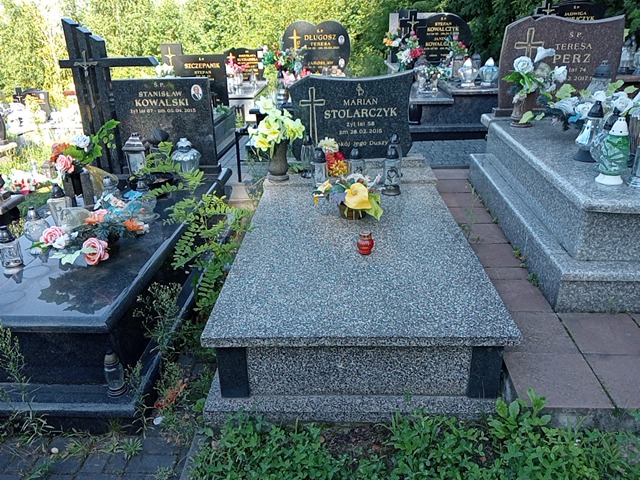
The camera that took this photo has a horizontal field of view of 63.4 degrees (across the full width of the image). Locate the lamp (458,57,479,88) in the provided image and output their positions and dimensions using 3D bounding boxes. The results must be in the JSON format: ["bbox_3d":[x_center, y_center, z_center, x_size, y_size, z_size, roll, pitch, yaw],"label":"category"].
[{"bbox_3d":[1.691,-1.887,5.847,0.211,0.287,0.211,0,24,3],"label":"lamp"}]

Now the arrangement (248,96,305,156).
[{"bbox_3d":[-0.279,-0.722,3.325,0.353,0.370,0.308,-1,24,2],"label":"arrangement"}]

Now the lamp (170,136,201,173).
[{"bbox_3d":[-0.909,-0.554,3.527,0.200,0.274,0.200,-1,24,2],"label":"lamp"}]

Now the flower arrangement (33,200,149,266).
[{"bbox_3d":[-1.110,-0.049,2.506,0.540,0.220,0.400,0,25,5],"label":"flower arrangement"}]

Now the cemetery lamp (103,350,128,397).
[{"bbox_3d":[-0.824,0.523,2.065,0.083,0.185,0.083,0,25,5],"label":"cemetery lamp"}]

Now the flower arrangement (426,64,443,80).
[{"bbox_3d":[1.390,-1.997,6.227,0.195,0.194,0.183,0,24,3],"label":"flower arrangement"}]

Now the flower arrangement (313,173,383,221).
[{"bbox_3d":[0.178,-0.273,3.079,0.399,0.233,0.314,0,24,3],"label":"flower arrangement"}]

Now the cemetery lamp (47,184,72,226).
[{"bbox_3d":[-1.402,-0.189,2.800,0.131,0.234,0.131,-1,24,2],"label":"cemetery lamp"}]

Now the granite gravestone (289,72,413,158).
[{"bbox_3d":[0.216,-0.852,3.570,0.828,0.584,0.091,-1,24,1],"label":"granite gravestone"}]

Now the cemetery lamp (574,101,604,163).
[{"bbox_3d":[1.715,-0.685,3.260,0.166,0.351,0.166,0,24,3],"label":"cemetery lamp"}]

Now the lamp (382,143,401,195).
[{"bbox_3d":[0.447,-0.435,3.210,0.112,0.311,0.112,-1,24,3],"label":"lamp"}]

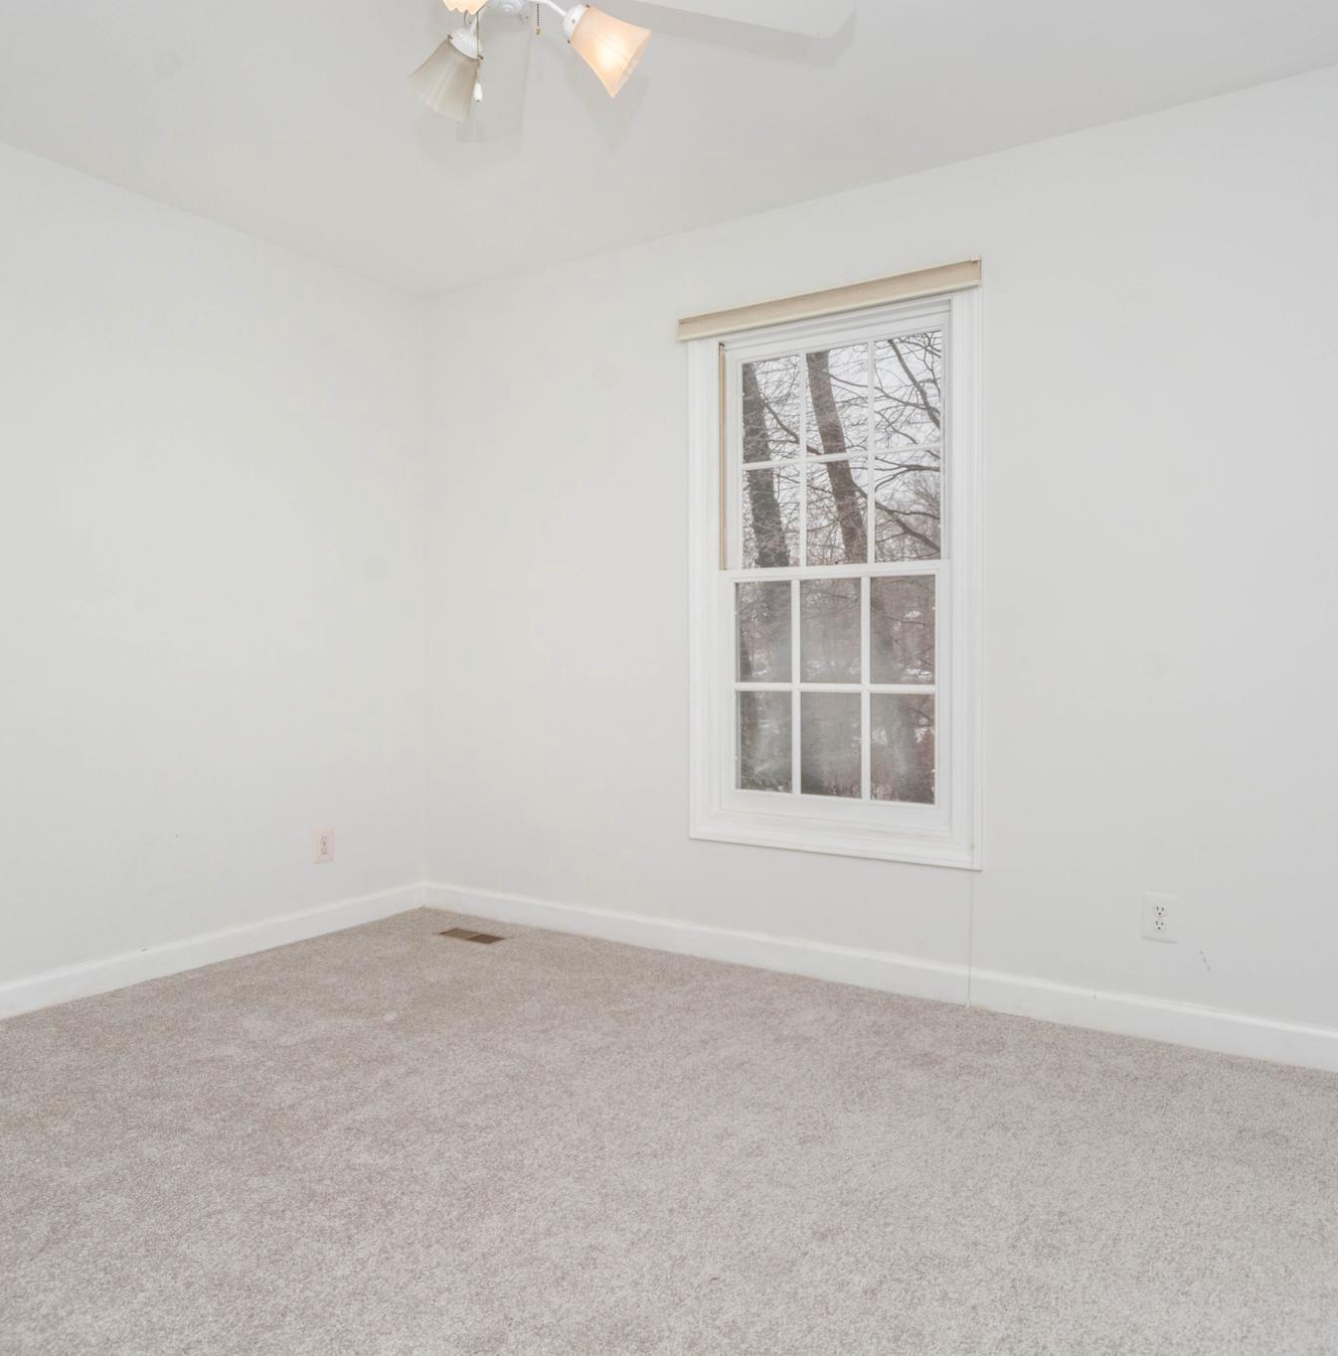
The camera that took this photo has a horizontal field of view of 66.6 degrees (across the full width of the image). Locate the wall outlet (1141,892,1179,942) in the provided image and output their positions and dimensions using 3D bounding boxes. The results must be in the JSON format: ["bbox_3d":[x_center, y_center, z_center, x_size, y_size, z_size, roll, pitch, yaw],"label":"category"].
[{"bbox_3d":[1.288,0.630,2.670,0.079,0.121,0.015,1,1,32],"label":"wall outlet"}]

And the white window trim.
[{"bbox_3d":[0.489,-0.322,3.172,0.972,1.743,0.070,1,1,32],"label":"white window trim"}]

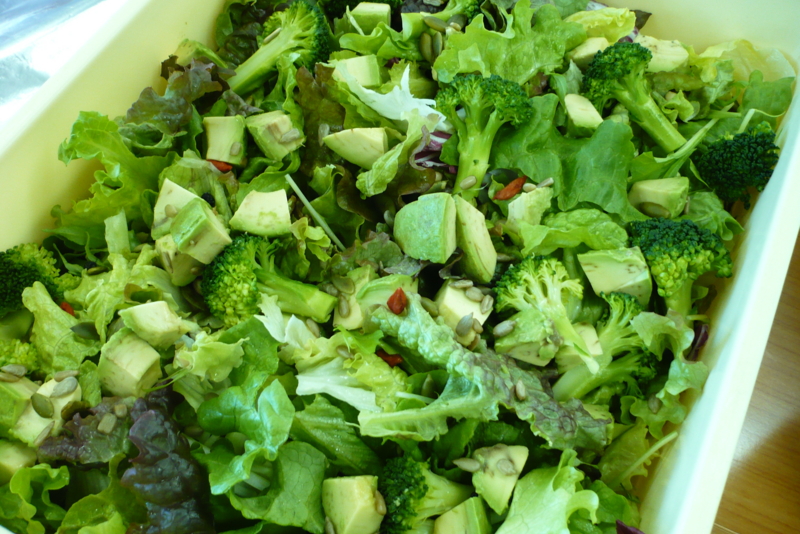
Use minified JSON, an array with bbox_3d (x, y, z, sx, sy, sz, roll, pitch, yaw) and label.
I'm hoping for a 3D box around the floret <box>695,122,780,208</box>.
[{"bbox_3d":[0.165,-0.050,0.396,0.042,0.046,0.042,0,60,-7],"label":"floret"}]

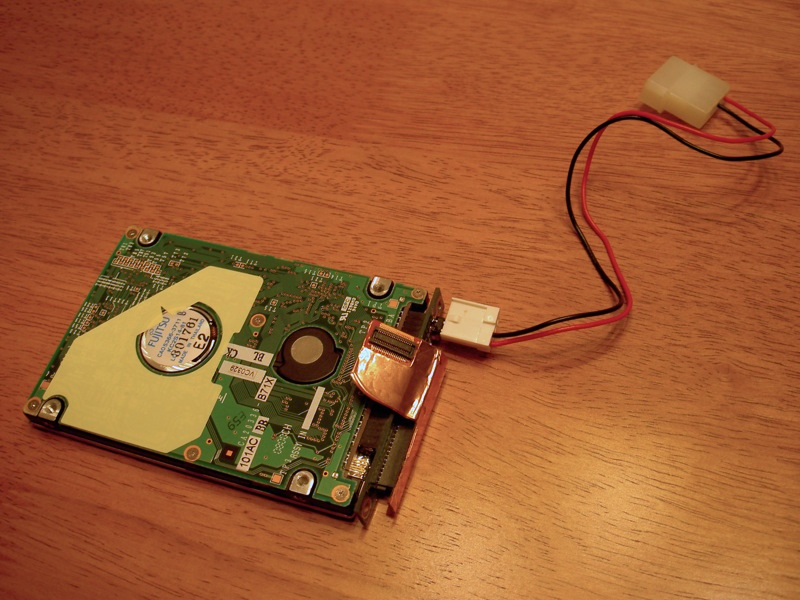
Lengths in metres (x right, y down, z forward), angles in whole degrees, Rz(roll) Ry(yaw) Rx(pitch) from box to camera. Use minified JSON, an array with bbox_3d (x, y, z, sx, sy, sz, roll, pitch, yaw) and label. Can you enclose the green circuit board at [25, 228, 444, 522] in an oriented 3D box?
[{"bbox_3d":[-0.045,0.018,0.261,0.107,0.011,0.070,13,60,13],"label":"green circuit board"}]

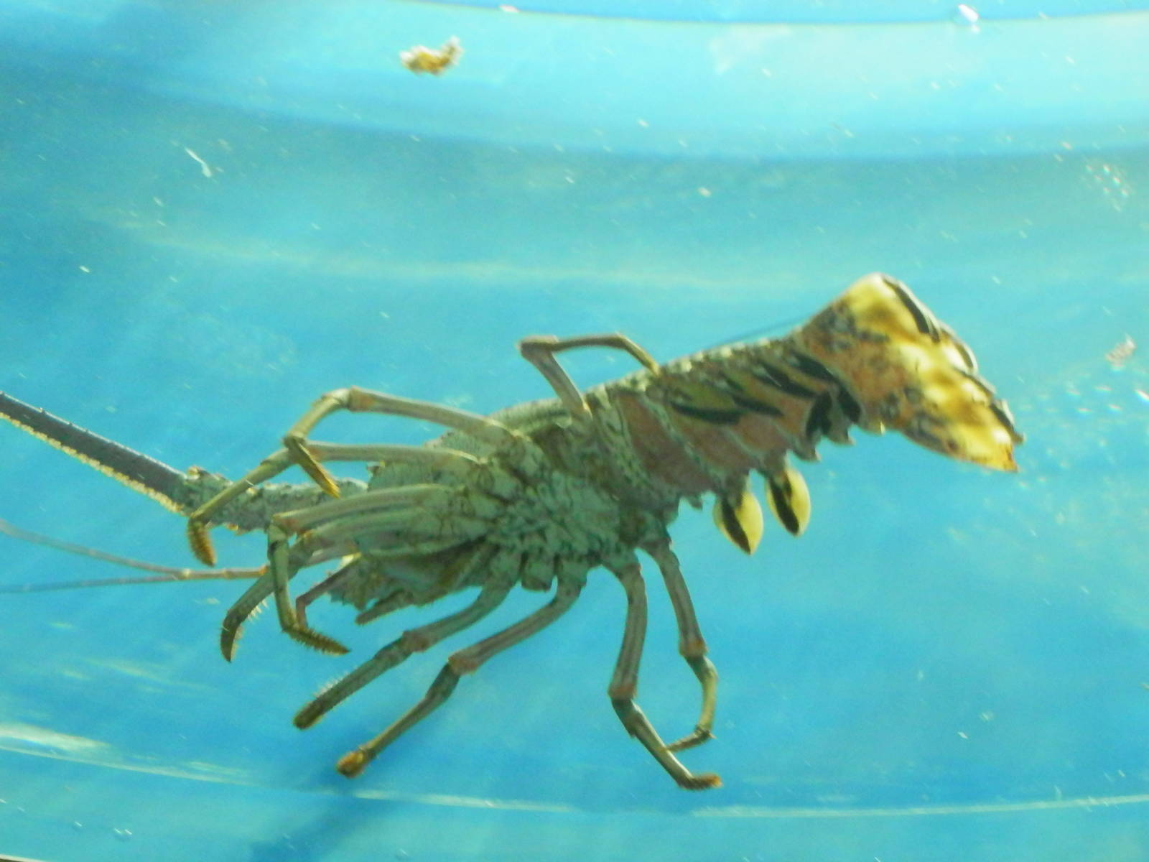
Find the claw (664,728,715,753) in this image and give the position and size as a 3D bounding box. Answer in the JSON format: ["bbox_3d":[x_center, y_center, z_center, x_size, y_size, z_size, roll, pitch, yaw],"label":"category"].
[{"bbox_3d":[0.038,0.104,2.500,0.018,0.005,0.004,-17,3,-9],"label":"claw"}]

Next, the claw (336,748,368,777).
[{"bbox_3d":[-0.074,0.111,2.500,0.006,0.006,0.013,0,29,43],"label":"claw"}]

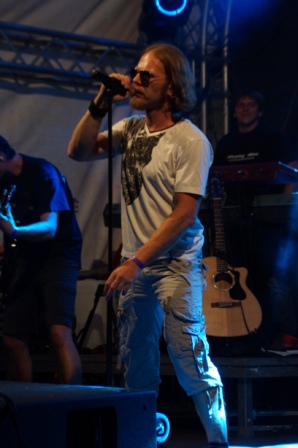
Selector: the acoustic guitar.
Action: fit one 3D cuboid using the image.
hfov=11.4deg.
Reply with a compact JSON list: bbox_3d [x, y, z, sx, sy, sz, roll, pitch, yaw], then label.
[{"bbox_3d":[0.405,0.188,8.387,0.405,1.020,0.120,2,-26,-9],"label":"acoustic guitar"}]

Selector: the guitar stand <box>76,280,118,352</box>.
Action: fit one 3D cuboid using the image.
[{"bbox_3d":[-0.283,0.548,8.700,0.270,0.400,0.280,0,-6,5],"label":"guitar stand"}]

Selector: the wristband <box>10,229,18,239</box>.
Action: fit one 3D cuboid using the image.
[{"bbox_3d":[-0.635,0.044,7.050,0.020,0.060,0.048,31,0,-29],"label":"wristband"}]

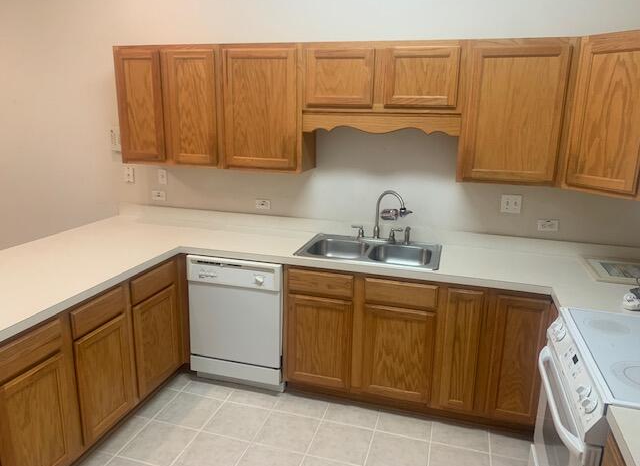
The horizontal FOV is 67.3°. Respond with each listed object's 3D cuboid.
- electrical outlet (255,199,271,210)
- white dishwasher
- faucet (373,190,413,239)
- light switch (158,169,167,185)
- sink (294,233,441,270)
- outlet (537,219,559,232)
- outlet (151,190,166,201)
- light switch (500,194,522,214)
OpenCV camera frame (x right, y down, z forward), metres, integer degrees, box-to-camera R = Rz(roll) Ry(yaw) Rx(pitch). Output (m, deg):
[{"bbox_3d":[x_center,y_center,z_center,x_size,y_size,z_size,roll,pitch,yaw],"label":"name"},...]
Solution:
[{"bbox_3d":[-0.398,-0.198,3.397,0.115,0.070,0.014,5,15,15],"label":"electrical outlet"},{"bbox_3d":[-0.445,0.511,3.239,0.610,0.870,0.620,5,15,15],"label":"white dishwasher"},{"bbox_3d":[0.442,-0.092,3.056,0.110,0.330,0.260,-9,17,-35],"label":"faucet"},{"bbox_3d":[-1.172,-0.413,3.576,0.070,0.115,0.014,5,15,15],"label":"light switch"},{"bbox_3d":[0.317,0.185,2.966,0.835,0.180,0.555,5,15,15],"label":"sink"},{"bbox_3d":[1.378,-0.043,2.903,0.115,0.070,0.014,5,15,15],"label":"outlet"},{"bbox_3d":[-1.209,-0.277,3.620,0.115,0.070,0.014,5,15,15],"label":"outlet"},{"bbox_3d":[1.172,-0.175,2.933,0.115,0.115,0.016,5,15,15],"label":"light switch"}]

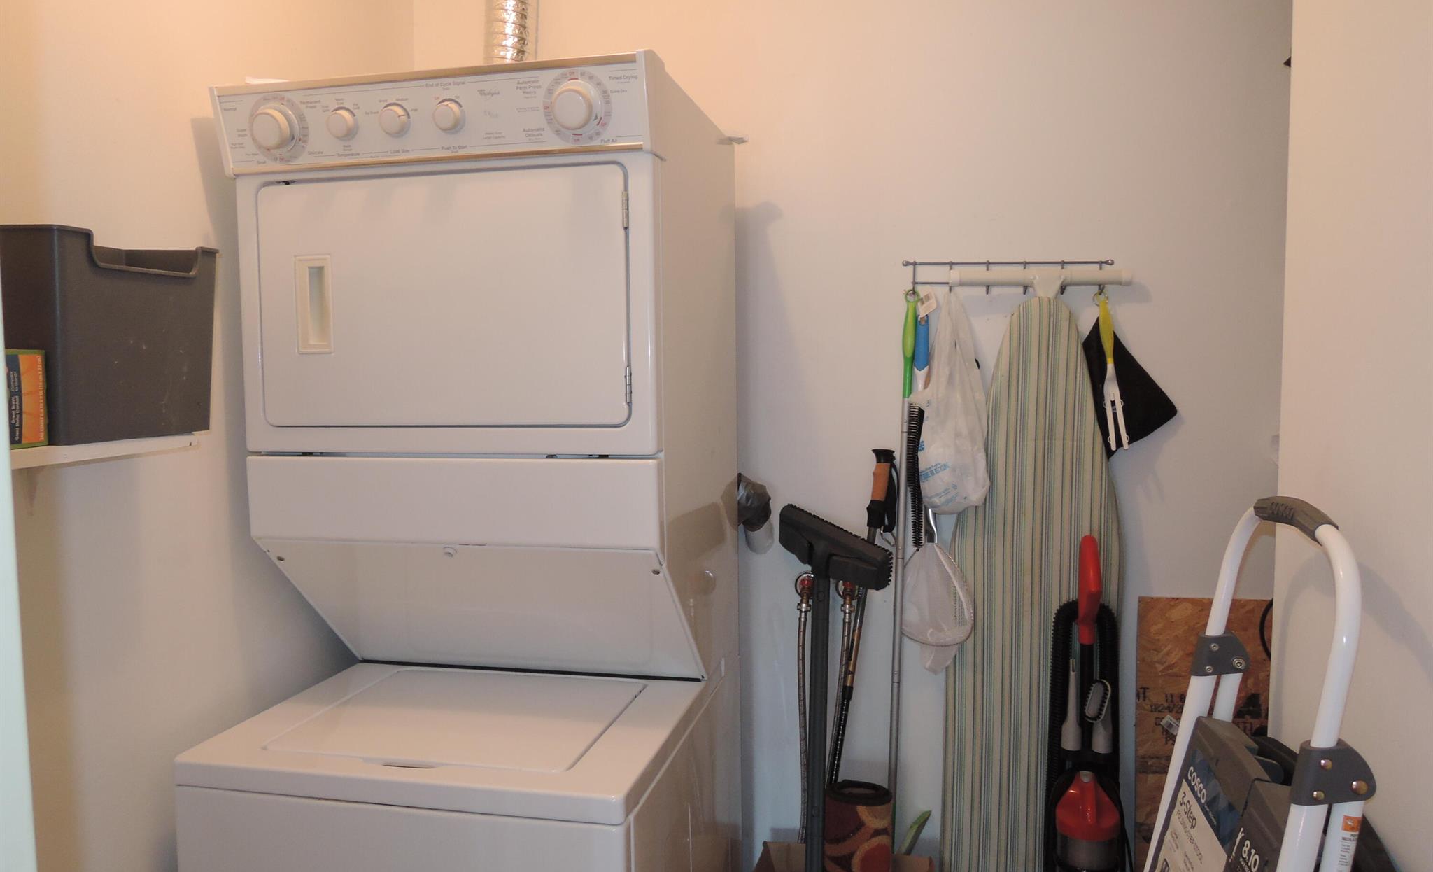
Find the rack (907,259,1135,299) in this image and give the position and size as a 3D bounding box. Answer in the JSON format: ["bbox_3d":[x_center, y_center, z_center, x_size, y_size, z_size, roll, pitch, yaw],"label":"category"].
[{"bbox_3d":[0.631,-0.337,2.124,0.461,0.083,0.055,0,4,7],"label":"rack"}]

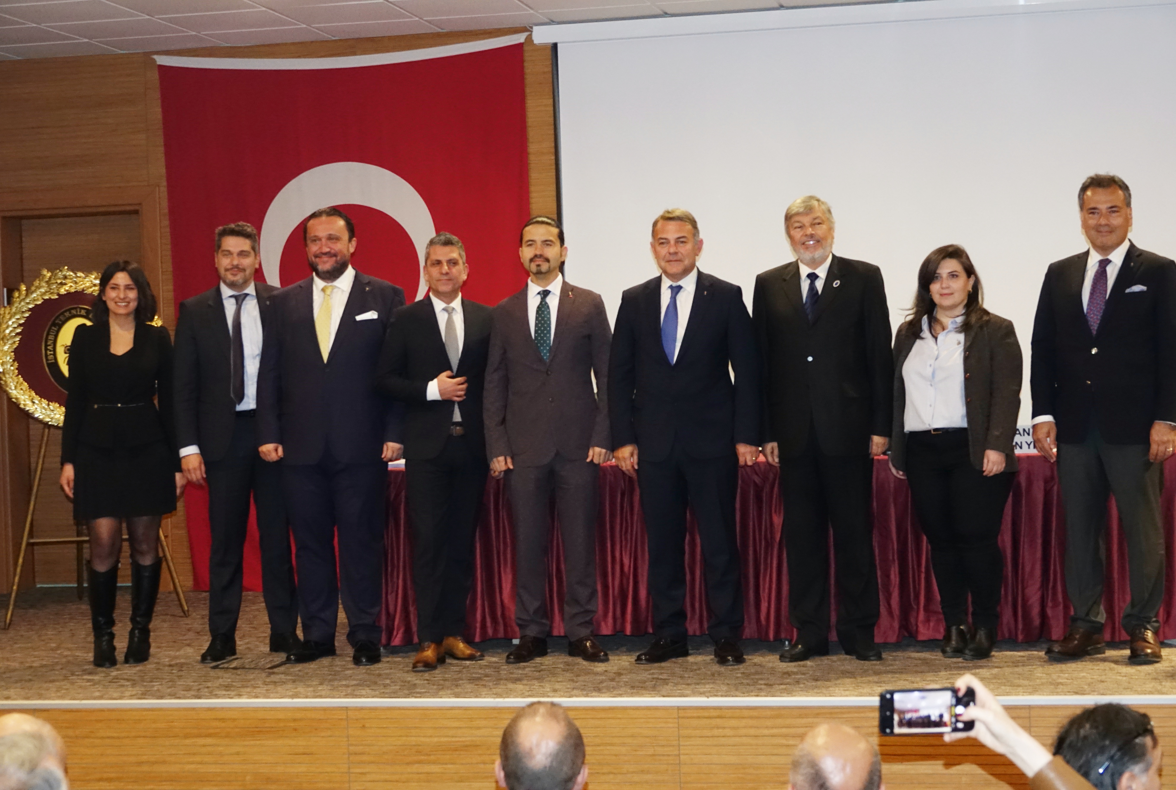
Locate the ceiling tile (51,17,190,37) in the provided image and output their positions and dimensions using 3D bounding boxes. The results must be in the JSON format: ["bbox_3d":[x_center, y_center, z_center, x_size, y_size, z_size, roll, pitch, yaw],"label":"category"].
[{"bbox_3d":[-2.386,-1.865,10.871,0.600,0.018,0.600,-2,1,11],"label":"ceiling tile"}]

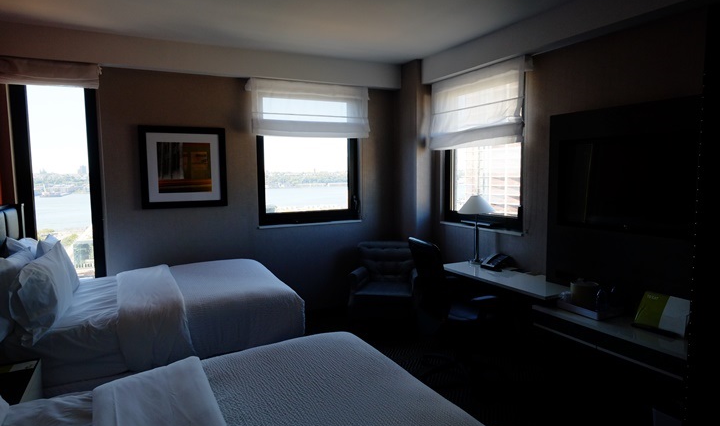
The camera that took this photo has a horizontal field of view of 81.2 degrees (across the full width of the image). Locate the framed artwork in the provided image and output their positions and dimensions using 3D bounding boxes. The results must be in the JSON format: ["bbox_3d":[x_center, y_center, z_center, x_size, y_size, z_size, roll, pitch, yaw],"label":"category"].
[{"bbox_3d":[-1.638,-0.423,3.952,0.745,0.745,0.030,-3,6,-27],"label":"framed artwork"}]

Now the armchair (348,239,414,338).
[{"bbox_3d":[0.235,0.766,4.501,0.700,0.870,0.700,-1,5,0],"label":"armchair"}]

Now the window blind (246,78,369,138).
[{"bbox_3d":[-0.502,-1.075,4.412,1.290,0.560,0.100,-3,6,-27],"label":"window blind"}]

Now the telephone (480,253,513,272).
[{"bbox_3d":[1.242,0.444,3.787,0.200,0.100,0.210,-3,6,-27],"label":"telephone"}]

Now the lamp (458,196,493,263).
[{"bbox_3d":[1.106,0.157,3.992,0.345,0.640,0.345,-1,5,0],"label":"lamp"}]

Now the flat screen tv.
[{"bbox_3d":[1.692,-0.231,2.717,0.080,0.700,1.000,-3,6,-27],"label":"flat screen tv"}]

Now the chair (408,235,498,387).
[{"bbox_3d":[0.753,0.760,3.425,0.630,1.060,0.620,-3,6,-27],"label":"chair"}]

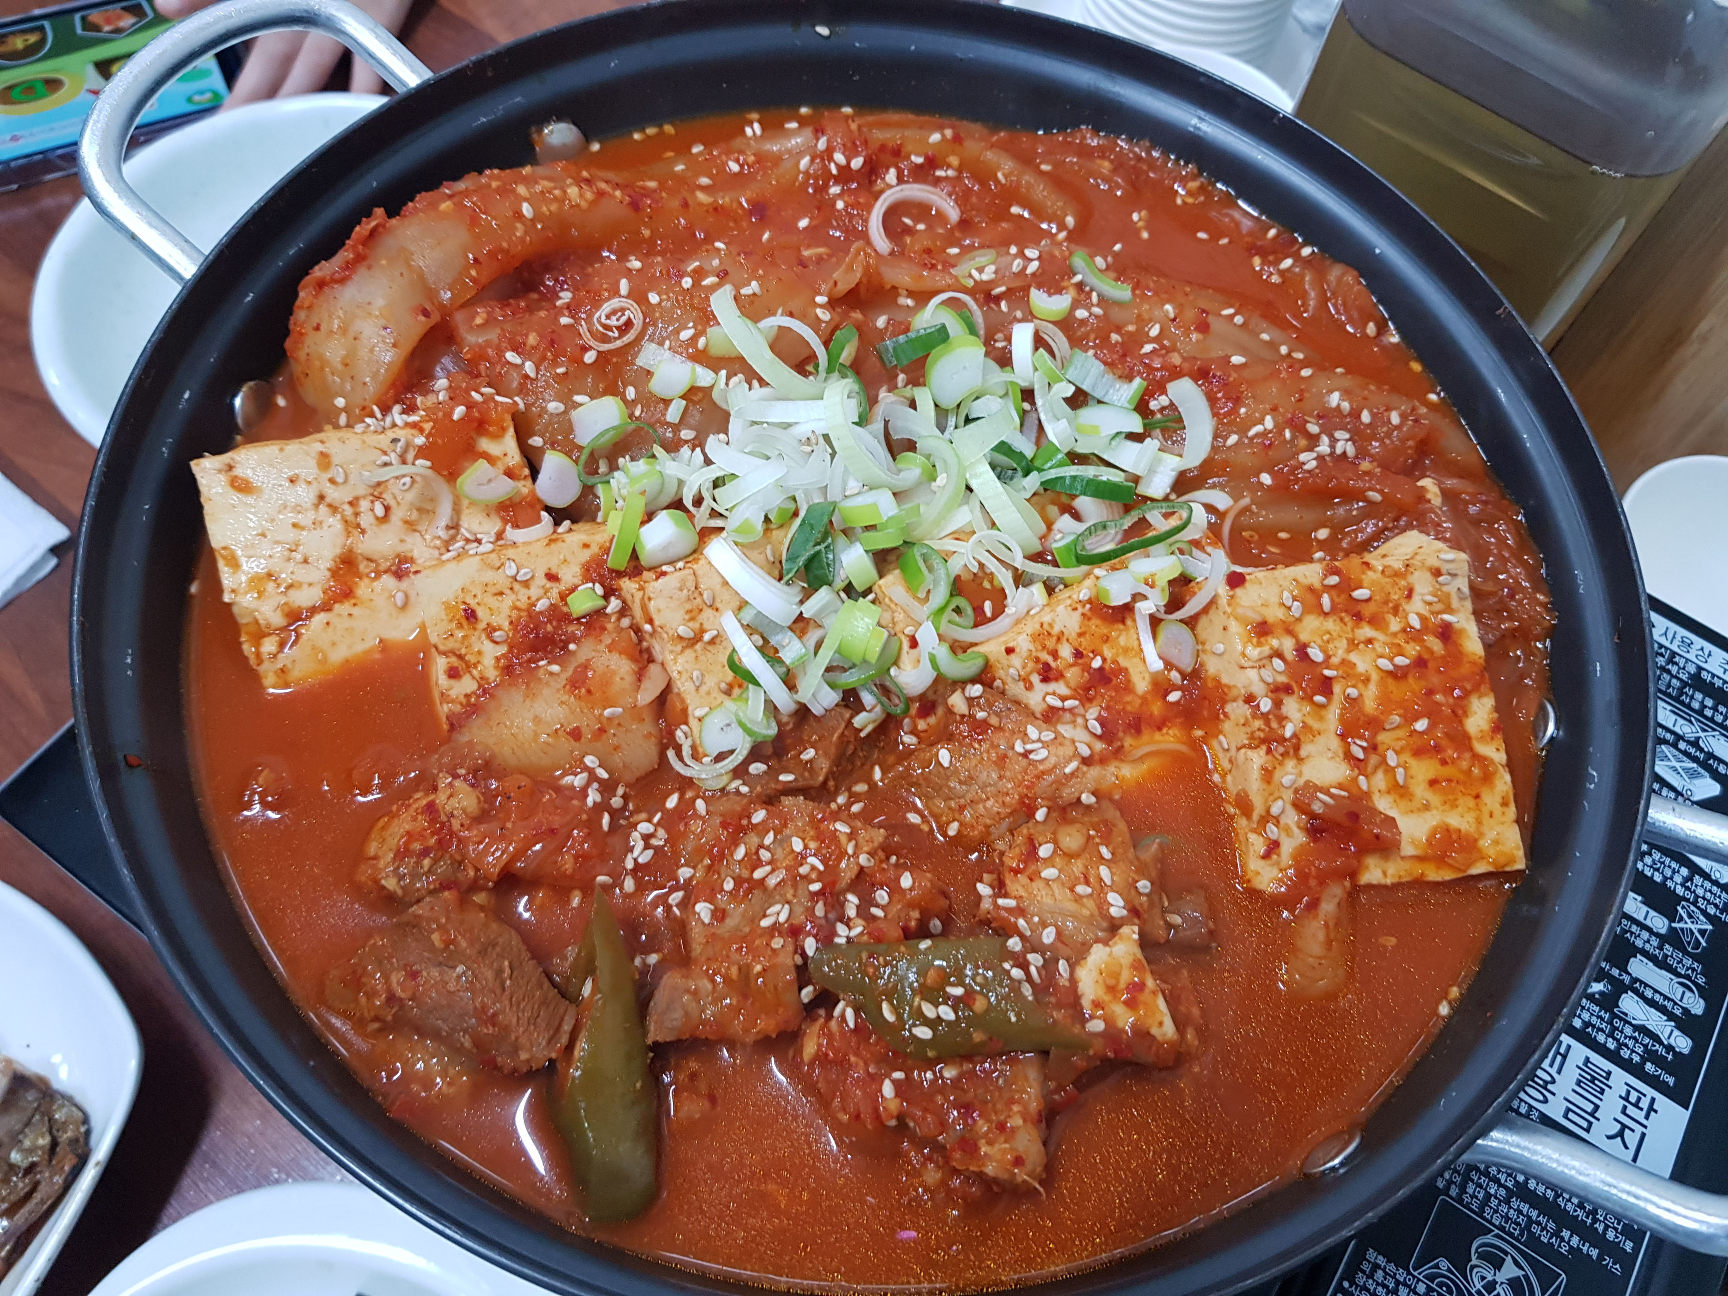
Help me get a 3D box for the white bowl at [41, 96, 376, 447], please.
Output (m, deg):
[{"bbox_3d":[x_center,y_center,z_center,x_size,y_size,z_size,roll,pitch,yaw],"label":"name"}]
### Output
[{"bbox_3d":[-0.171,-0.104,0.419,0.164,0.043,0.164,-1,63,-5],"label":"white bowl"}]

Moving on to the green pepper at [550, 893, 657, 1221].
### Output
[{"bbox_3d":[-0.040,0.063,0.202,0.015,0.015,0.050,-5,63,-7],"label":"green pepper"}]

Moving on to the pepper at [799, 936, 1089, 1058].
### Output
[{"bbox_3d":[0.013,0.055,0.203,0.044,0.015,0.018,1,62,-4],"label":"pepper"}]

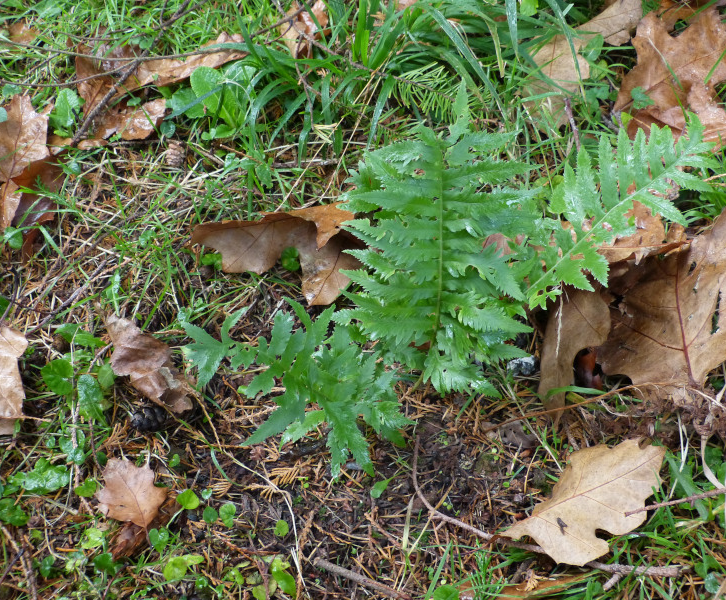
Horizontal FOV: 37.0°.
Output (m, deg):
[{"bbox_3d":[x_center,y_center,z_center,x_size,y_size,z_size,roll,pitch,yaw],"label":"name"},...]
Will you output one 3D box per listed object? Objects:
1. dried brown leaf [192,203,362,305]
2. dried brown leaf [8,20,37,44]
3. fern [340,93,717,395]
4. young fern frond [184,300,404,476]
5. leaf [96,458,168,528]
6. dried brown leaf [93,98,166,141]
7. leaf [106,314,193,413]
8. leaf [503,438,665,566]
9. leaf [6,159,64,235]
[{"bbox_3d":[-0.083,-0.044,1.037,0.158,0.055,0.085,0,57,0],"label":"dried brown leaf"},{"bbox_3d":[-0.386,-0.304,1.232,0.032,0.015,0.038,-8,57,-5],"label":"dried brown leaf"},{"bbox_3d":[0.145,-0.051,0.982,0.320,0.160,0.235,0,57,0],"label":"fern"},{"bbox_3d":[-0.058,0.077,0.941,0.180,0.080,0.140,0,57,0],"label":"young fern frond"},{"bbox_3d":[-0.197,0.163,0.917,0.058,0.025,0.052,11,58,7],"label":"leaf"},{"bbox_3d":[-0.244,-0.186,1.144,0.079,0.025,0.050,-14,58,-9],"label":"dried brown leaf"},{"bbox_3d":[-0.198,0.056,0.978,0.118,0.040,0.045,33,63,19],"label":"leaf"},{"bbox_3d":[0.190,0.161,0.910,0.069,0.030,0.153,34,63,20],"label":"leaf"},{"bbox_3d":[-0.331,-0.104,1.094,0.051,0.030,0.095,1,57,1],"label":"leaf"}]

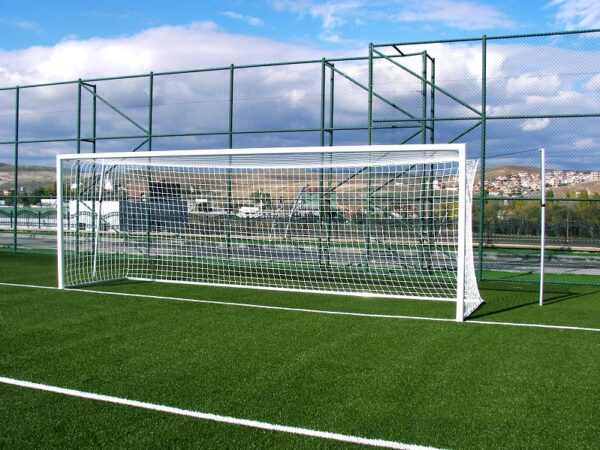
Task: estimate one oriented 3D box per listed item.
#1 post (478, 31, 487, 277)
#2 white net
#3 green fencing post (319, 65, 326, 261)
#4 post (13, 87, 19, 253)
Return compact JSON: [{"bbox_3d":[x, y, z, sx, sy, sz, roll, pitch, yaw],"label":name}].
[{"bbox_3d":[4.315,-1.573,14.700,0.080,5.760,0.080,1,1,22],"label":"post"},{"bbox_3d":[-0.687,0.035,11.388,7.560,2.520,2.200,1,1,22],"label":"white net"},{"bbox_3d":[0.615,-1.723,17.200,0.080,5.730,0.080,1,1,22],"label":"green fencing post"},{"bbox_3d":[-9.717,-1.878,21.400,0.080,5.710,0.080,1,1,22],"label":"post"}]

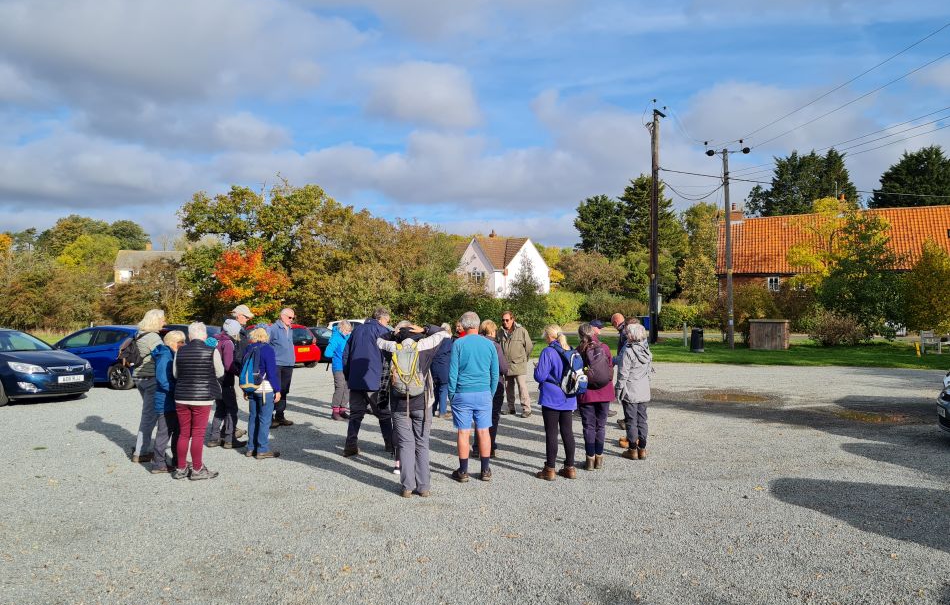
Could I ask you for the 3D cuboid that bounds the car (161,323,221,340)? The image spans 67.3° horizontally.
[{"bbox_3d":[-8.430,1.341,20.500,4.100,1.460,1.760,-1,-1,35],"label":"car"}]

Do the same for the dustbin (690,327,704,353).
[{"bbox_3d":[9.602,1.618,30.800,0.540,1.070,0.540,1,-1,-37],"label":"dustbin"}]

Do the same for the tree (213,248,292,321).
[{"bbox_3d":[-11.223,-0.290,36.000,3.800,5.100,3.500,0,-1,0],"label":"tree"}]

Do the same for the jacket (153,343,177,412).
[{"bbox_3d":[-3.403,0.847,7.950,0.380,0.770,0.480,0,-1,-28],"label":"jacket"}]

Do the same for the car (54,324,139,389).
[{"bbox_3d":[-9.170,1.282,17.520,4.000,1.470,1.760,0,-1,14],"label":"car"}]

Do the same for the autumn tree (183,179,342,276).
[{"bbox_3d":[-15.483,-3.424,52.000,12.200,11.200,10.000,0,-1,0],"label":"autumn tree"}]

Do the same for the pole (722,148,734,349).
[{"bbox_3d":[12.148,-2.564,34.200,0.300,9.600,0.300,0,-1,0],"label":"pole"}]

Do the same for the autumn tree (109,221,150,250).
[{"bbox_3d":[-51.272,-4.414,105.000,8.000,15.000,8.000,0,-1,0],"label":"autumn tree"}]

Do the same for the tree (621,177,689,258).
[{"bbox_3d":[16.912,-4.647,68.000,6.800,15.100,6.600,0,-1,0],"label":"tree"}]

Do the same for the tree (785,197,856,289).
[{"bbox_3d":[22.100,-2.144,45.000,5.200,9.000,5.000,0,-1,0],"label":"tree"}]

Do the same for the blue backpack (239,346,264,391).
[{"bbox_3d":[-2.627,0.774,8.370,0.290,0.520,0.200,-1,-1,30],"label":"blue backpack"}]

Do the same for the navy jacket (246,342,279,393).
[{"bbox_3d":[-2.555,0.781,8.580,0.480,0.620,0.320,-1,-1,30],"label":"navy jacket"}]

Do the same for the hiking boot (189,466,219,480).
[{"bbox_3d":[-2.886,1.821,7.600,0.300,0.130,0.110,0,-1,-27],"label":"hiking boot"}]

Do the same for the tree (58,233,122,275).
[{"bbox_3d":[-36.634,-1.884,68.000,6.500,9.570,6.300,0,-1,0],"label":"tree"}]

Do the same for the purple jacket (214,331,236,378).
[{"bbox_3d":[-3.273,0.685,9.400,0.340,0.640,0.460,1,-1,-41],"label":"purple jacket"}]

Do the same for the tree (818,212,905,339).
[{"bbox_3d":[21.933,-1.419,40.500,5.000,7.600,4.800,0,-1,0],"label":"tree"}]

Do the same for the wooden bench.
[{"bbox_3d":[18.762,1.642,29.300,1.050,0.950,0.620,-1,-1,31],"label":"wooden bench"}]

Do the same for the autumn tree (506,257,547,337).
[{"bbox_3d":[3.319,-0.270,46.000,2.700,5.390,2.600,0,-1,0],"label":"autumn tree"}]

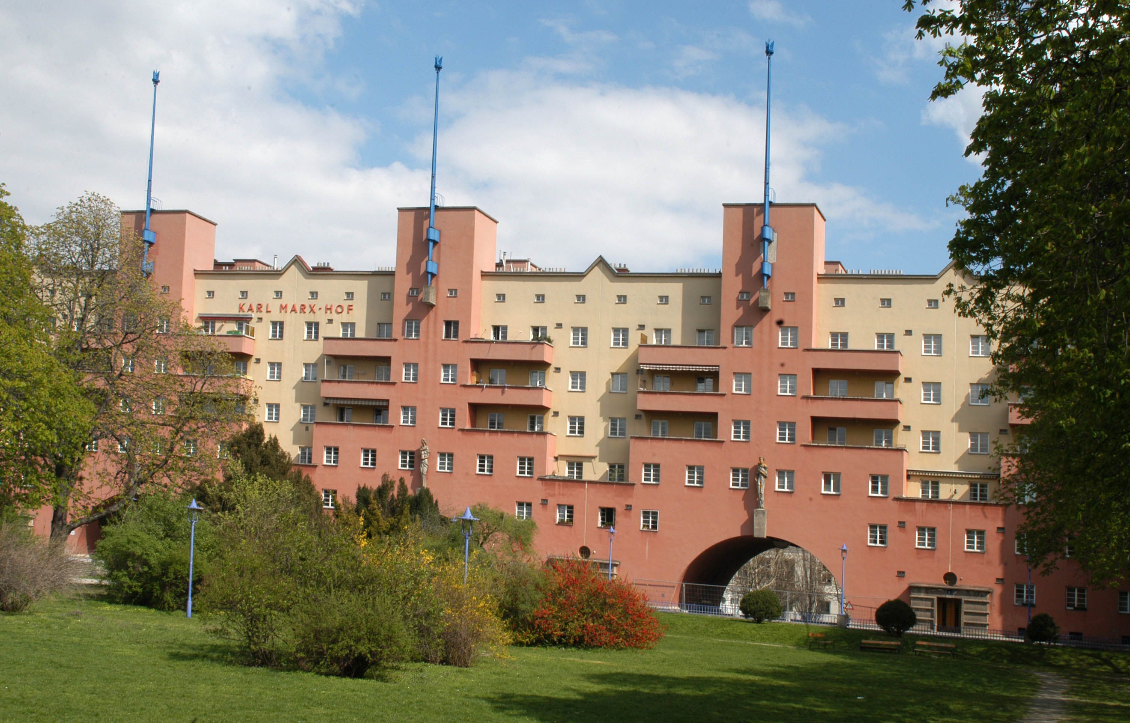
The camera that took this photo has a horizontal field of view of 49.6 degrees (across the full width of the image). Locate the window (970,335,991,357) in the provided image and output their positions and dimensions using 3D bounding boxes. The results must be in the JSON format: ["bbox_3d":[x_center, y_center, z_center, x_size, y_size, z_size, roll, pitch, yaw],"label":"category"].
[{"bbox_3d":[25.859,-0.959,76.166,1.208,1.325,0.220,1,-3,16],"label":"window"}]

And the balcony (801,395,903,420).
[{"bbox_3d":[18.092,2.920,77.488,6.039,1.288,1.350,1,-3,16],"label":"balcony"}]

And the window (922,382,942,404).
[{"bbox_3d":[23.609,2.017,78.715,1.200,1.410,0.200,1,-5,17],"label":"window"}]

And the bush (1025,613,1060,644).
[{"bbox_3d":[24.603,13.754,63.000,1.774,1.591,1.800,1,-3,16],"label":"bush"}]

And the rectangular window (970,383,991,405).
[{"bbox_3d":[25.871,2.062,76.173,1.200,1.360,0.200,1,-6,17],"label":"rectangular window"}]

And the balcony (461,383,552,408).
[{"bbox_3d":[-4.058,2.303,83.906,5.700,1.420,1.650,1,-6,17],"label":"balcony"}]

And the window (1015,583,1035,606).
[{"bbox_3d":[27.697,14.056,73.612,1.165,1.274,0.220,1,-3,16],"label":"window"}]

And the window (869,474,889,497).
[{"bbox_3d":[19.506,7.708,76.012,1.160,1.370,0.200,1,-6,17],"label":"window"}]

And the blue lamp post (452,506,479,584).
[{"bbox_3d":[-3.086,6.637,38.000,0.720,4.300,0.720,1,-5,17],"label":"blue lamp post"}]

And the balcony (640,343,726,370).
[{"bbox_3d":[7.793,-0.383,80.667,5.791,1.268,1.350,1,-3,16],"label":"balcony"}]

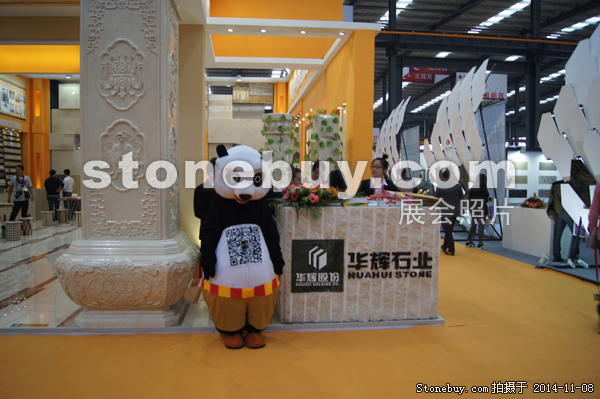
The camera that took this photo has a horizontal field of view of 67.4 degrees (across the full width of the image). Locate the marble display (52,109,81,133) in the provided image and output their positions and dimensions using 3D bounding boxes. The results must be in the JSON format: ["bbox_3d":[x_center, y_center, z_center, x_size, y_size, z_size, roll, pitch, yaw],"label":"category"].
[{"bbox_3d":[-8.422,-2.817,16.300,1.100,0.890,0.040,0,3,-6],"label":"marble display"}]

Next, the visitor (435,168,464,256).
[{"bbox_3d":[2.991,0.231,8.904,0.530,1.730,0.380,0,2,-7],"label":"visitor"}]

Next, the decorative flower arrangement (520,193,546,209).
[{"bbox_3d":[4.812,0.027,9.250,0.440,0.330,0.480,0,3,-12],"label":"decorative flower arrangement"}]

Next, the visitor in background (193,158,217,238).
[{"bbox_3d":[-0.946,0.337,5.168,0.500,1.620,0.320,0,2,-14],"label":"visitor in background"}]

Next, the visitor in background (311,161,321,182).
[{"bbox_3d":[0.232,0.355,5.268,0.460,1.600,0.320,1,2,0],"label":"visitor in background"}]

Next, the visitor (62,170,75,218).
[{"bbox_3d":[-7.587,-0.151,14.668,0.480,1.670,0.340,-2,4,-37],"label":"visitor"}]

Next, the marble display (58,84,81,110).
[{"bbox_3d":[-8.266,-3.720,16.300,0.950,0.900,0.040,0,3,-6],"label":"marble display"}]

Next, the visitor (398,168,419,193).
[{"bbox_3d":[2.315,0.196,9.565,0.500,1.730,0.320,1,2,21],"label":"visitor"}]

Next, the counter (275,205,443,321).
[{"bbox_3d":[0.584,0.619,4.787,1.580,1.120,0.750,0,2,-7],"label":"counter"}]

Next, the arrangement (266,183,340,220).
[{"bbox_3d":[0.056,0.026,4.600,0.740,0.340,0.450,0,2,-7],"label":"arrangement"}]

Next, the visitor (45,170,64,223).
[{"bbox_3d":[-7.895,-0.140,14.425,0.580,1.670,0.360,-1,3,-20],"label":"visitor"}]

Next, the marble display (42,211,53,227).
[{"bbox_3d":[-7.386,0.574,13.179,0.330,0.420,0.330,0,3,-6],"label":"marble display"}]

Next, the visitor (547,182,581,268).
[{"bbox_3d":[4.977,0.307,8.448,0.520,1.740,0.520,2,4,25],"label":"visitor"}]

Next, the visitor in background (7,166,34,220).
[{"bbox_3d":[-7.101,0.003,11.406,0.580,1.730,0.400,0,3,-14],"label":"visitor in background"}]

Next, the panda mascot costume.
[{"bbox_3d":[-0.512,0.386,4.035,0.720,1.740,0.540,0,2,-7],"label":"panda mascot costume"}]

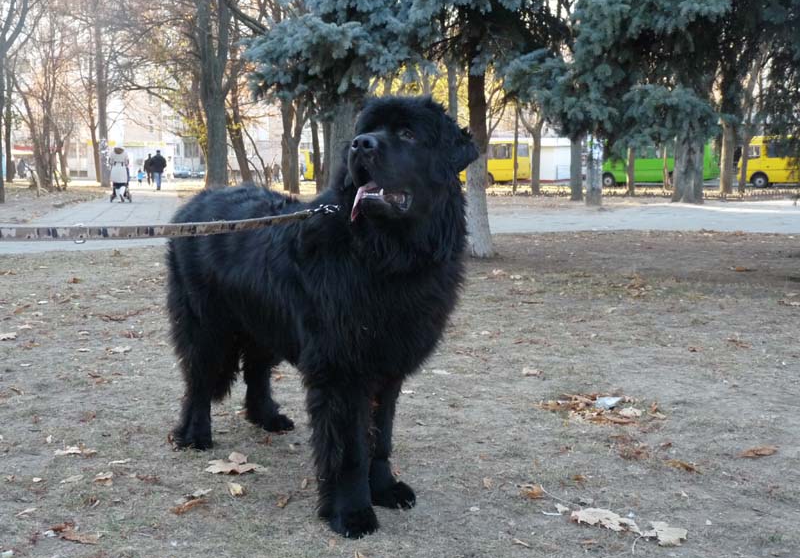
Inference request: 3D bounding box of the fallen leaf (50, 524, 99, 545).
[{"bbox_3d":[-0.751,0.590,2.401,0.110,0.025,0.065,0,6,0],"label":"fallen leaf"}]

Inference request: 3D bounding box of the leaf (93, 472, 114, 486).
[{"bbox_3d":[-0.812,0.546,2.848,0.058,0.020,0.058,-1,6,-10],"label":"leaf"}]

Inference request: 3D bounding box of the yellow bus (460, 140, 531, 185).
[{"bbox_3d":[4.585,-7.271,65.498,7.100,2.750,2.300,4,7,33],"label":"yellow bus"}]

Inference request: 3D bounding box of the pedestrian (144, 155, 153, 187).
[{"bbox_3d":[-13.699,-5.955,56.875,0.560,1.750,0.500,-1,6,-13],"label":"pedestrian"}]

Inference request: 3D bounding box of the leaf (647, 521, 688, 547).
[{"bbox_3d":[0.618,0.590,2.401,0.090,0.025,0.100,2,6,15],"label":"leaf"}]

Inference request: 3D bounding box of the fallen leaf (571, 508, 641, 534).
[{"bbox_3d":[0.462,0.536,2.325,0.159,0.025,0.090,3,6,23],"label":"fallen leaf"}]

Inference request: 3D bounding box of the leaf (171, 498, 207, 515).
[{"bbox_3d":[-0.531,0.571,2.610,0.095,0.020,0.050,-2,6,-20],"label":"leaf"}]

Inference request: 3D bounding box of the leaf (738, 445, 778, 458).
[{"bbox_3d":[0.994,0.478,2.885,0.131,0.025,0.055,-2,6,-15],"label":"leaf"}]

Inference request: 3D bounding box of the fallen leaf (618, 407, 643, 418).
[{"bbox_3d":[0.795,0.460,3.586,0.082,0.020,0.070,0,6,0],"label":"fallen leaf"}]

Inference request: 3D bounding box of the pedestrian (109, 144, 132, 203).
[{"bbox_3d":[-8.185,-3.055,30.400,0.550,1.630,0.500,-1,6,-13],"label":"pedestrian"}]

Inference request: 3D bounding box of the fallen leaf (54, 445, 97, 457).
[{"bbox_3d":[-0.900,0.478,2.892,0.114,0.025,0.055,0,6,3],"label":"fallen leaf"}]

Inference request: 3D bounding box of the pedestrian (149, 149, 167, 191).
[{"bbox_3d":[-10.478,-4.700,45.050,0.660,1.750,0.480,-1,6,-13],"label":"pedestrian"}]

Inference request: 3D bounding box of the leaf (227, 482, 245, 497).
[{"bbox_3d":[-0.435,0.556,2.750,0.040,0.020,0.065,1,6,5],"label":"leaf"}]

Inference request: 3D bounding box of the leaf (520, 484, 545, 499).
[{"bbox_3d":[0.320,0.513,2.524,0.056,0.030,0.048,0,6,-4],"label":"leaf"}]

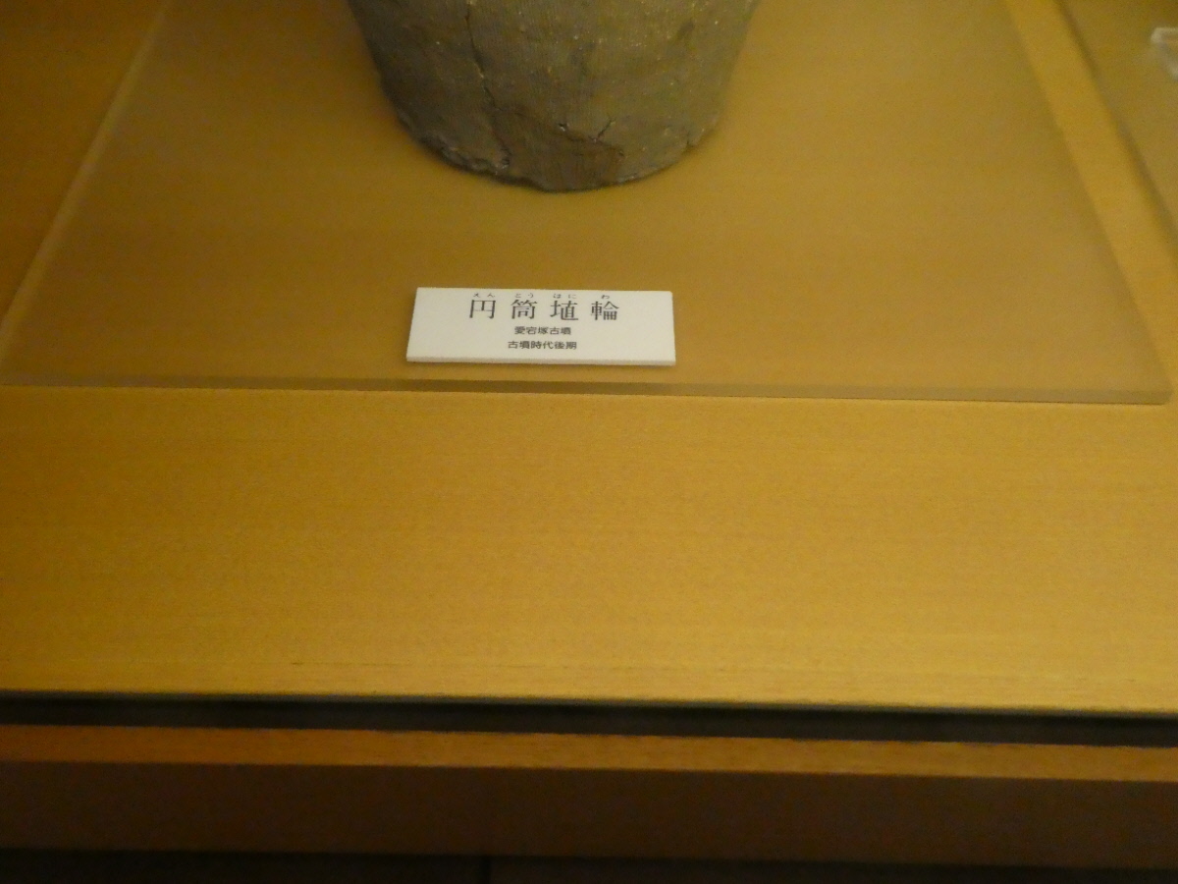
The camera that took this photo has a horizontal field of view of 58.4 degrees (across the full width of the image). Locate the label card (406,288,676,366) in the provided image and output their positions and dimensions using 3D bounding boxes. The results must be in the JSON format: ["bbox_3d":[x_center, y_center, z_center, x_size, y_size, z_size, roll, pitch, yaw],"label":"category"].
[{"bbox_3d":[-0.025,-0.065,0.586,0.145,0.004,0.053,1,52,0],"label":"label card"}]

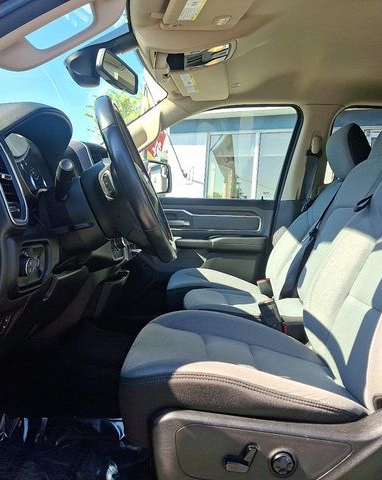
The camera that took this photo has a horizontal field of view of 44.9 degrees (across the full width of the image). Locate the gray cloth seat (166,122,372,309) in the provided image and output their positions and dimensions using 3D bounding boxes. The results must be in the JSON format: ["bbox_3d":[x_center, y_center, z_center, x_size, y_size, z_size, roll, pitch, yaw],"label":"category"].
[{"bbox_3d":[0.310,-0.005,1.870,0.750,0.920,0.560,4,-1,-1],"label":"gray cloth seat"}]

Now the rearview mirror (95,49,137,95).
[{"bbox_3d":[-0.228,-0.517,1.445,0.042,0.068,0.245,8,0,19],"label":"rearview mirror"}]

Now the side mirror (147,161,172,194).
[{"bbox_3d":[-0.205,-0.345,2.560,0.115,0.185,0.230,4,-1,27],"label":"side mirror"}]

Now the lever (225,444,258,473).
[{"bbox_3d":[0.079,0.334,0.710,0.052,0.042,0.025,4,-1,0],"label":"lever"}]

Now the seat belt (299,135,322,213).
[{"bbox_3d":[0.566,-0.312,2.170,0.065,0.390,0.055,9,8,-1],"label":"seat belt"}]

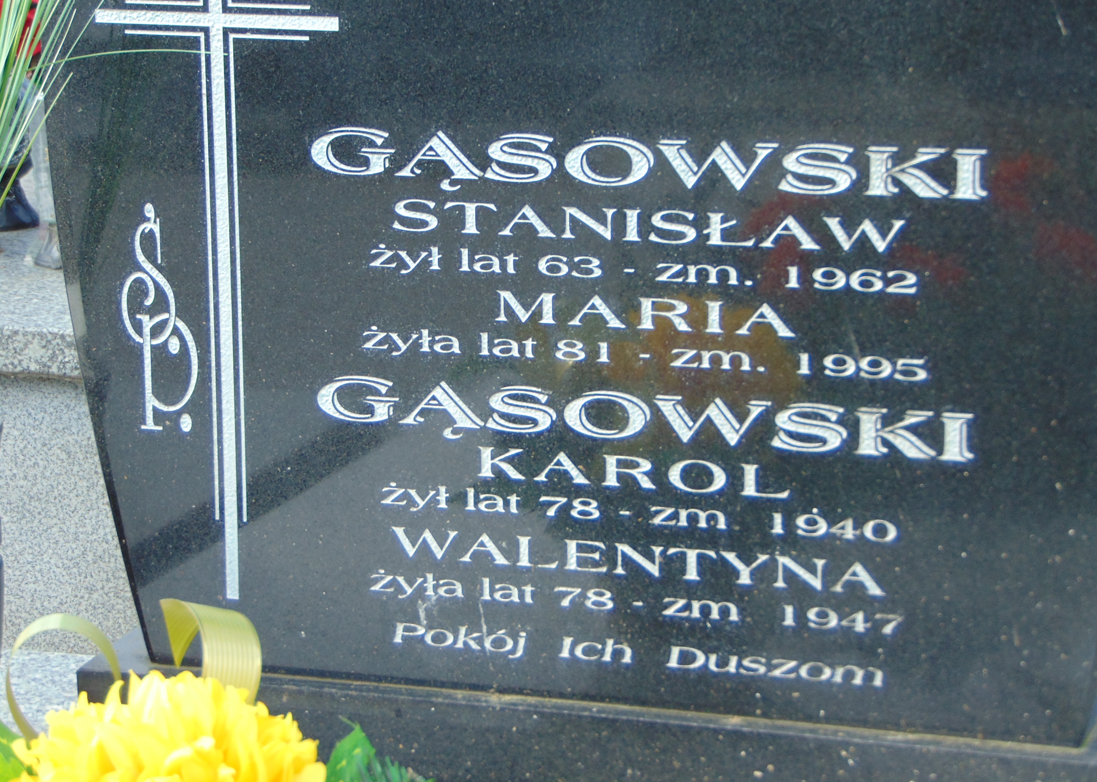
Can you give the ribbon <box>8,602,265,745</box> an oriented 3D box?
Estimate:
[{"bbox_3d":[-0.255,0.176,2.100,0.155,0.075,0.075,1,26,0],"label":"ribbon"}]

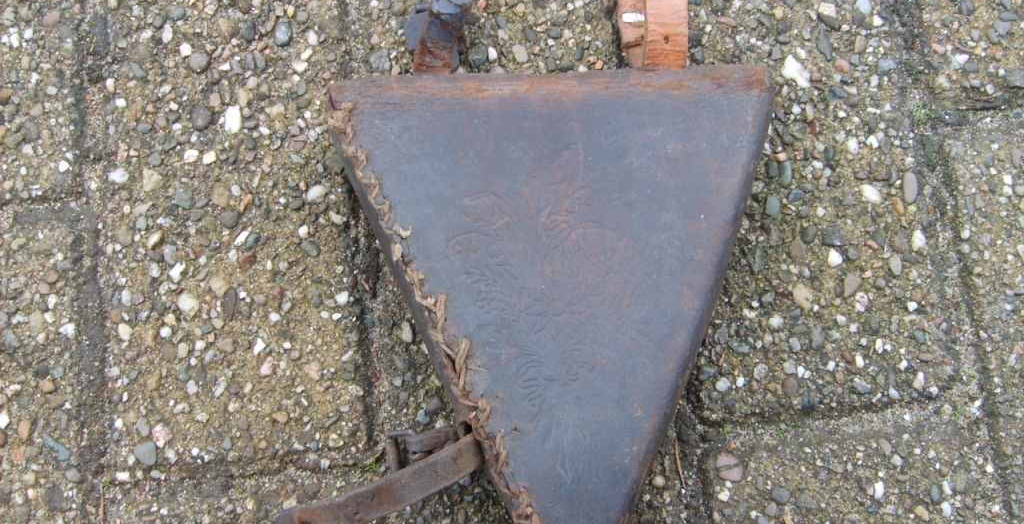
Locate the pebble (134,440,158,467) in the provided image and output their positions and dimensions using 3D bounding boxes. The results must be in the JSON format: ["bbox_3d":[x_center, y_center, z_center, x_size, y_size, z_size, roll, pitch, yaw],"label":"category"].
[{"bbox_3d":[-0.141,0.074,0.399,0.009,0.005,0.009,-5,78,3],"label":"pebble"}]

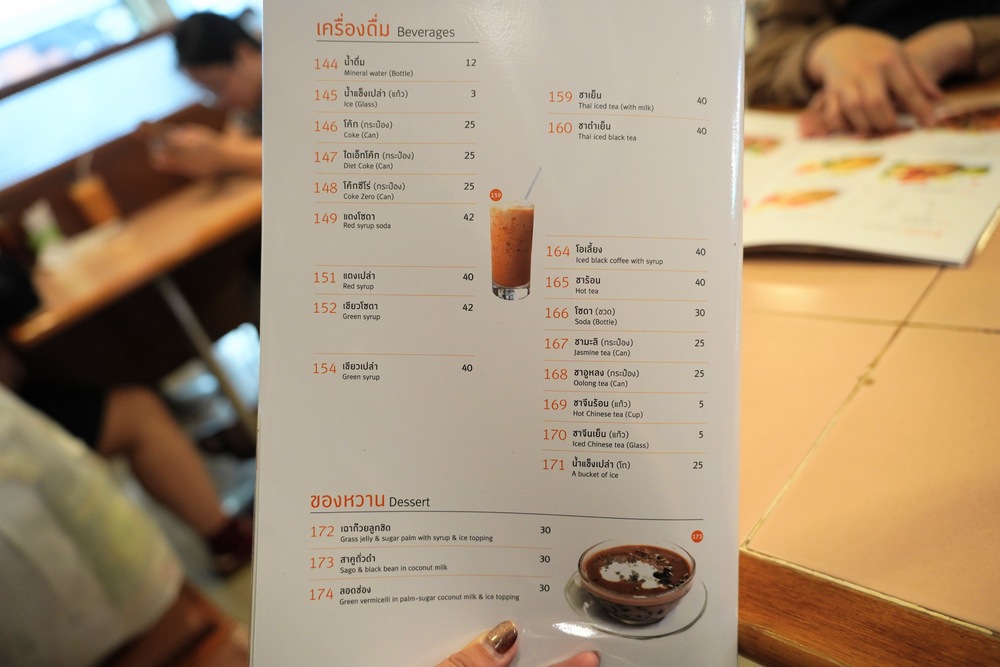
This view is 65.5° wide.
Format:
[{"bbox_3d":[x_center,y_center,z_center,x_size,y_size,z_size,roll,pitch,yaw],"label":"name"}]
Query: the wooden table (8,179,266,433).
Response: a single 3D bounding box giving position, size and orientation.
[{"bbox_3d":[-0.636,0.086,1.872,0.595,0.750,0.705,9,40,47],"label":"wooden table"}]

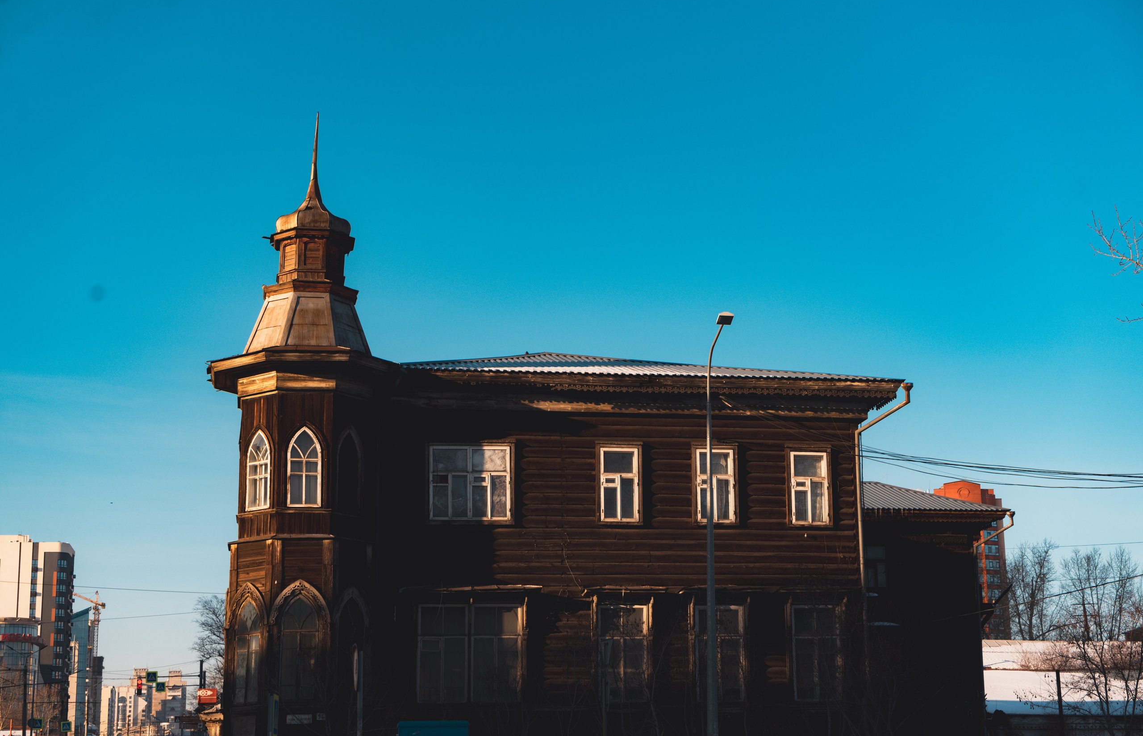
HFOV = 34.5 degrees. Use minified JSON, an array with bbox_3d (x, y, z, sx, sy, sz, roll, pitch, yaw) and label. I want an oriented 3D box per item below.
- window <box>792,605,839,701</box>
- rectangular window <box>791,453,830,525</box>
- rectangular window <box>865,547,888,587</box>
[{"bbox_3d":[4.982,5.815,37.567,1.001,1.982,0.150,1,-11,-10],"label":"window"},{"bbox_3d":[4.949,2.490,38.226,0.846,1.530,0.150,1,-11,-10],"label":"rectangular window"},{"bbox_3d":[8.475,5.554,51.261,0.648,1.141,0.150,1,-11,-10],"label":"rectangular window"}]

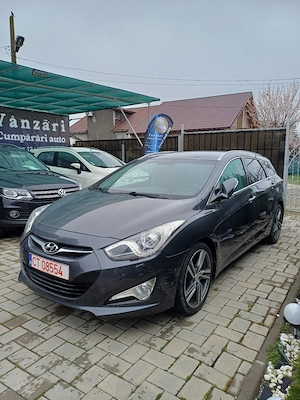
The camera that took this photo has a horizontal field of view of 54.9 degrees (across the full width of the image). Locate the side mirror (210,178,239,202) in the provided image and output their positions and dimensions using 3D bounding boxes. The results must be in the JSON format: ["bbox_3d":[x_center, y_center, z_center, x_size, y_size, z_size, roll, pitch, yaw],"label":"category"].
[{"bbox_3d":[0.741,-0.105,2.816,0.220,0.190,0.220,6,10,37],"label":"side mirror"}]

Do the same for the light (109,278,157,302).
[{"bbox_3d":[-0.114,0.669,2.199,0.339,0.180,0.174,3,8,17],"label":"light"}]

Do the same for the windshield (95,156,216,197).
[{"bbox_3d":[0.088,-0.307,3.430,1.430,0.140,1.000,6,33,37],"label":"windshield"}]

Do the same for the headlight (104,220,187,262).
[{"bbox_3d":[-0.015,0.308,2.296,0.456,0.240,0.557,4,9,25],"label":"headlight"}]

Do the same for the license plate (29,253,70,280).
[{"bbox_3d":[-0.821,0.528,2.329,0.520,0.110,0.020,6,10,37],"label":"license plate"}]

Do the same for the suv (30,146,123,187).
[{"bbox_3d":[-2.096,-0.740,8.764,4.170,1.640,1.800,5,9,30],"label":"suv"}]

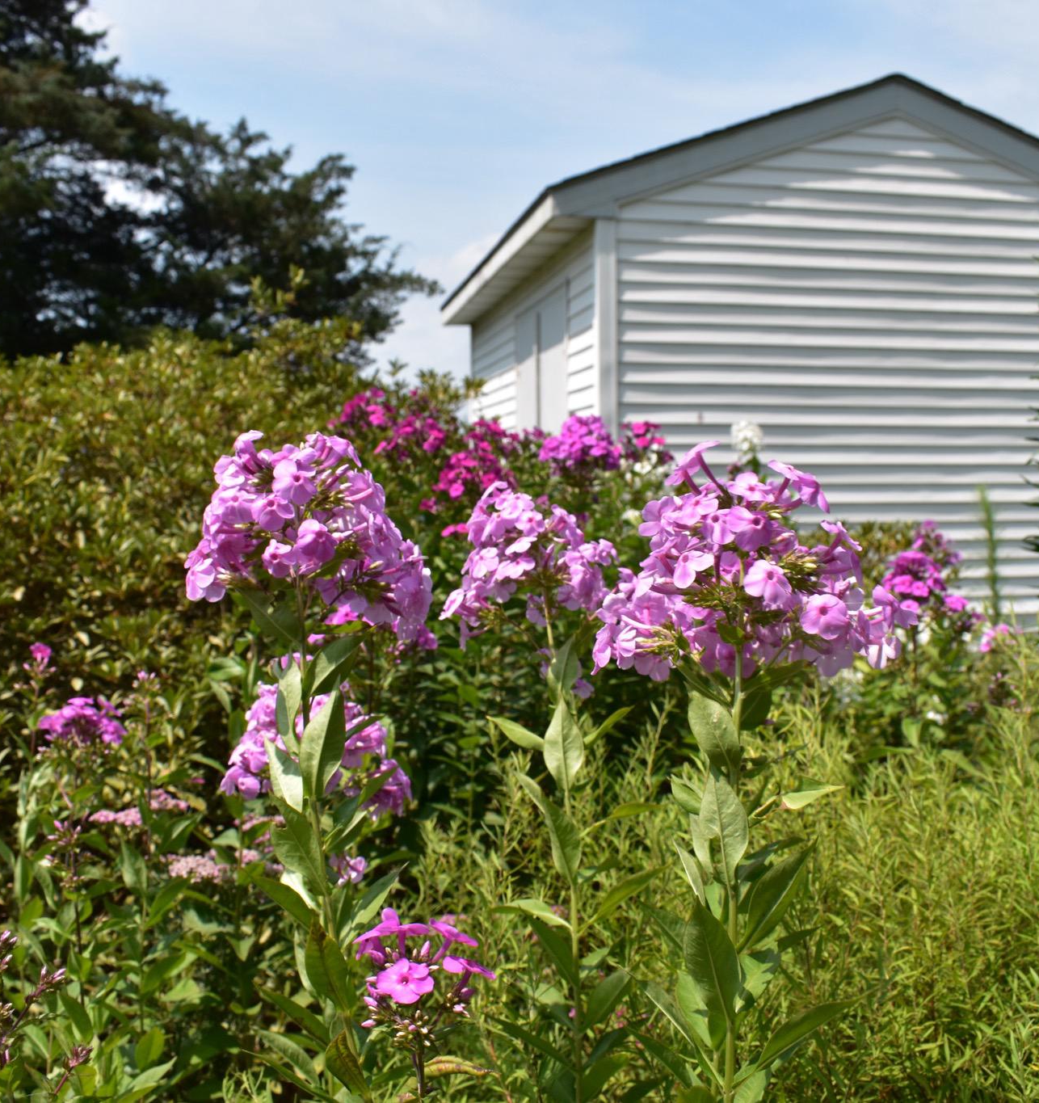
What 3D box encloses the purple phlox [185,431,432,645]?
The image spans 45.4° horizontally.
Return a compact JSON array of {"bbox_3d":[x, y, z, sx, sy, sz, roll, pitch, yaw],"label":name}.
[{"bbox_3d":[-0.149,-0.010,0.880,0.170,0.147,0.150,-1,3,-5],"label":"purple phlox"}]

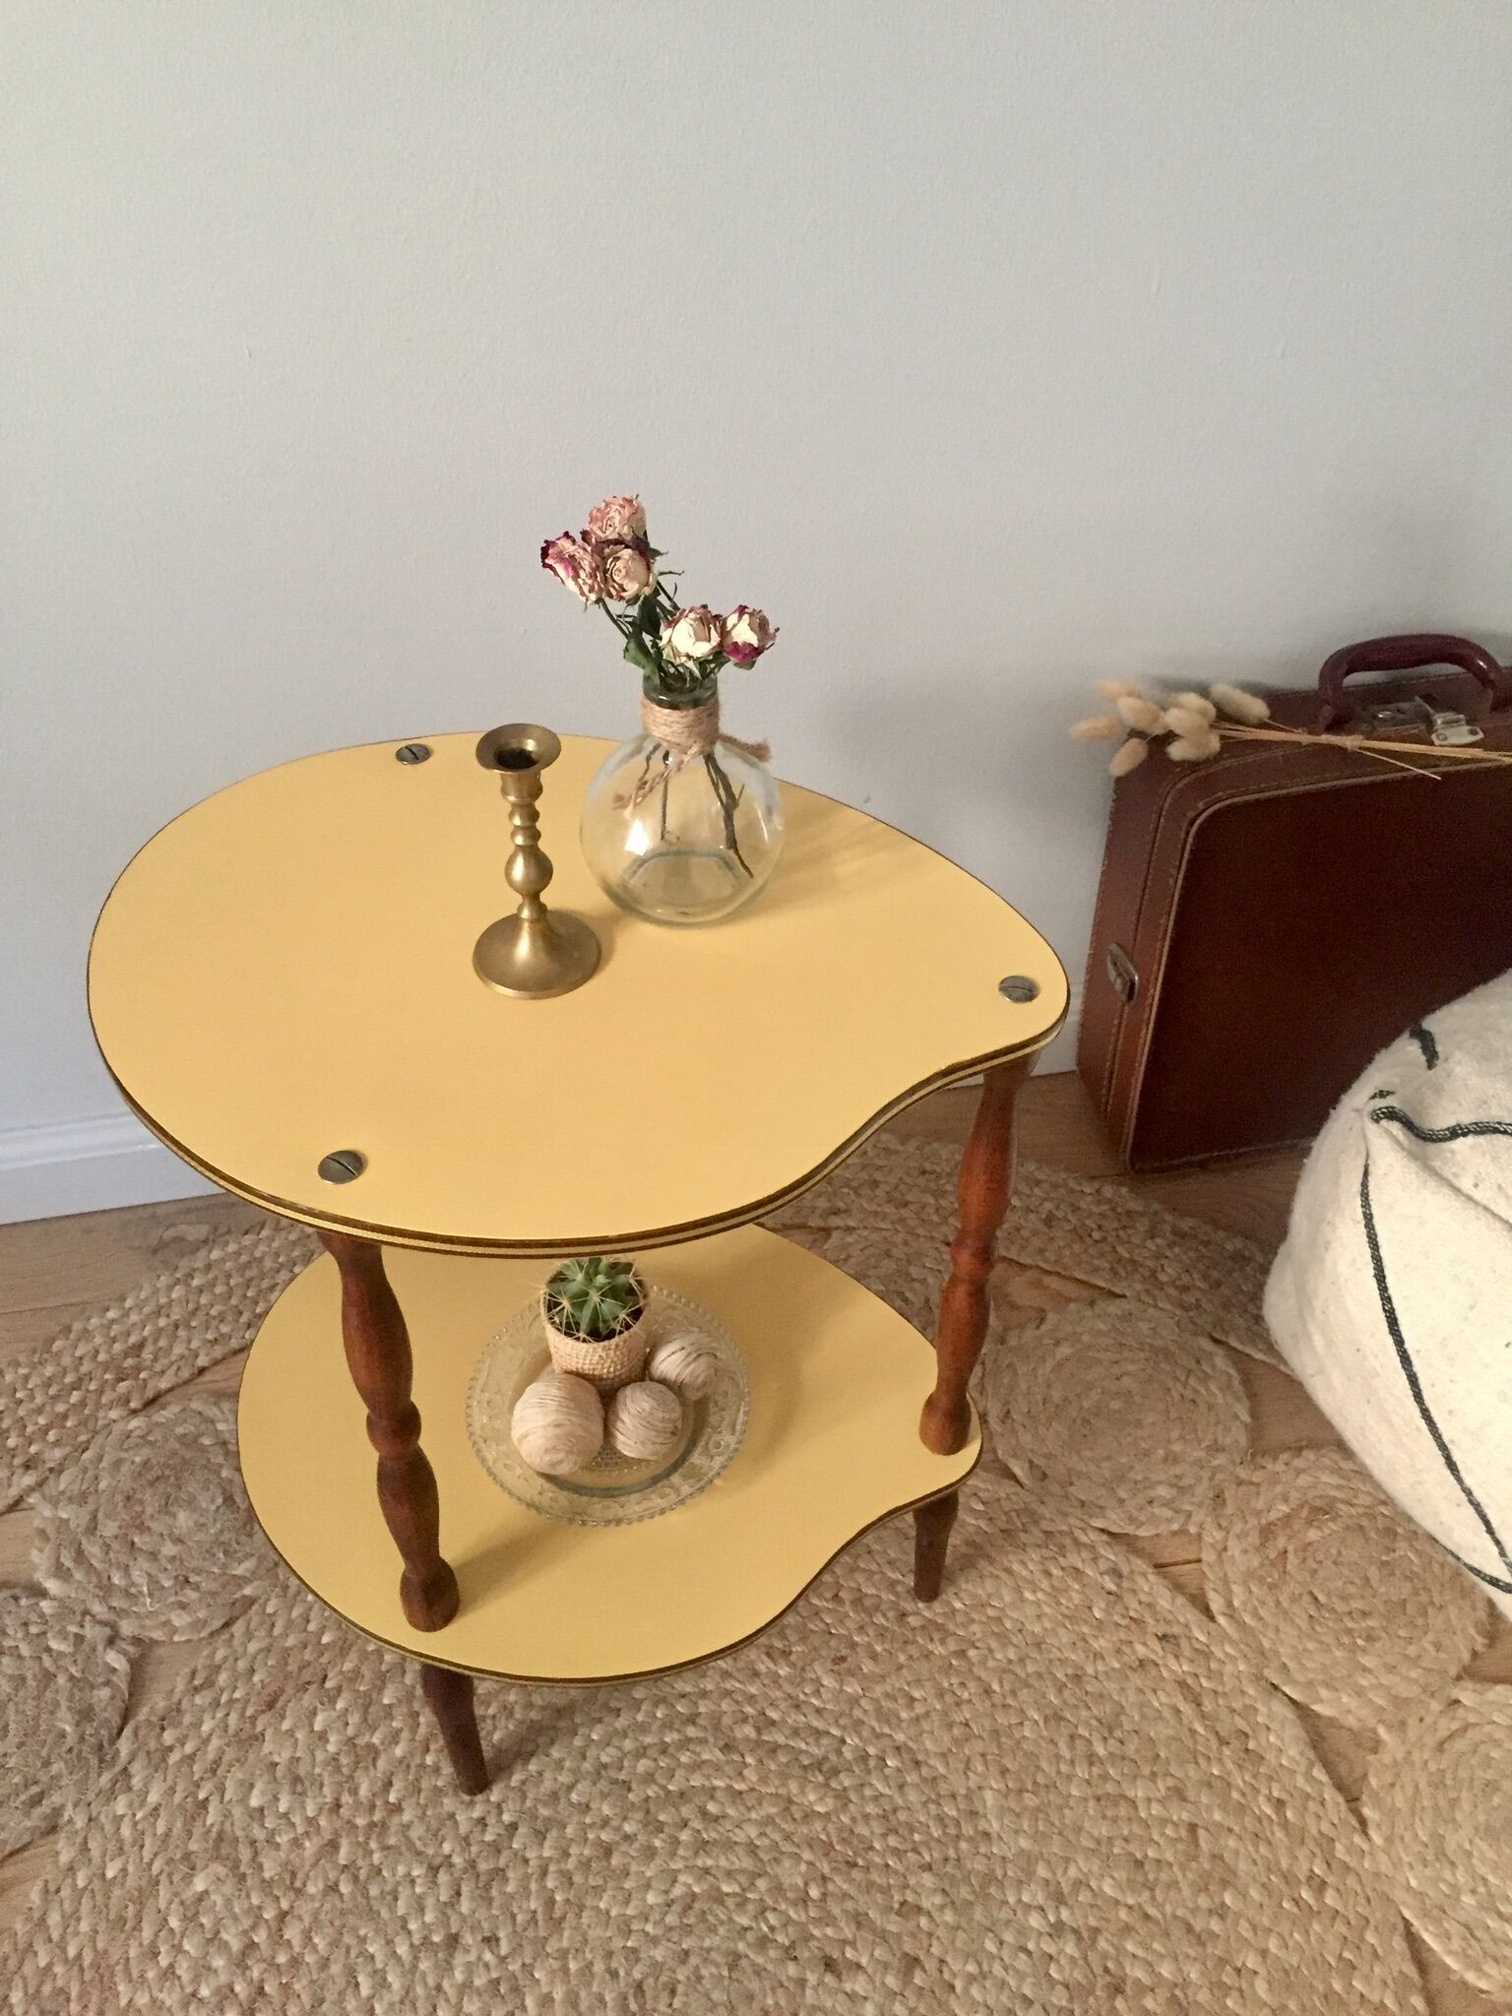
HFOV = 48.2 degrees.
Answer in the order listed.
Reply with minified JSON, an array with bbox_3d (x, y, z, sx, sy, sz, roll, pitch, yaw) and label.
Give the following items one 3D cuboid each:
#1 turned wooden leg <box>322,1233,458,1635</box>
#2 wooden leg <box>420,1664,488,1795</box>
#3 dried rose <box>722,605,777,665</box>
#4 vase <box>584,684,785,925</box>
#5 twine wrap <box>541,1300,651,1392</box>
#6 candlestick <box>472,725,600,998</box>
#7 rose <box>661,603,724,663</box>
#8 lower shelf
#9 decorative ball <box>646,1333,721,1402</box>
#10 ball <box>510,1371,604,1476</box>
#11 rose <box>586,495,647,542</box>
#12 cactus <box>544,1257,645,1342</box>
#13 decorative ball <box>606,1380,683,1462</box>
[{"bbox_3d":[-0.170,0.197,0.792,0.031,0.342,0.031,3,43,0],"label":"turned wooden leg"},{"bbox_3d":[-0.177,0.415,0.994,0.029,0.186,0.029,0,39,1],"label":"wooden leg"},{"bbox_3d":[-0.003,-0.163,0.737,0.025,0.026,0.025,20,44,-16],"label":"dried rose"},{"bbox_3d":[-0.033,-0.098,0.764,0.093,0.112,0.093,3,43,0],"label":"vase"},{"bbox_3d":[-0.091,0.192,0.997,0.061,0.059,0.061,3,43,0],"label":"twine wrap"},{"bbox_3d":[-0.097,-0.066,0.726,0.058,0.114,0.058,3,43,0],"label":"candlestick"},{"bbox_3d":[-0.027,-0.162,0.731,0.027,0.027,0.027,6,58,-4],"label":"rose"},{"bbox_3d":[-0.090,0.246,1.001,0.442,0.011,0.322,9,44,7],"label":"lower shelf"},{"bbox_3d":[-0.043,0.215,1.009,0.043,0.043,0.043,1,41,-1],"label":"decorative ball"},{"bbox_3d":[-0.115,0.240,0.976,0.056,0.056,0.056,1,41,-1],"label":"ball"},{"bbox_3d":[-0.055,-0.193,0.667,0.025,0.022,0.025,-11,79,13],"label":"rose"},{"bbox_3d":[-0.091,0.164,0.970,0.055,0.043,0.055,3,43,0],"label":"cactus"},{"bbox_3d":[-0.065,0.241,0.983,0.045,0.045,0.045,1,41,-1],"label":"decorative ball"}]

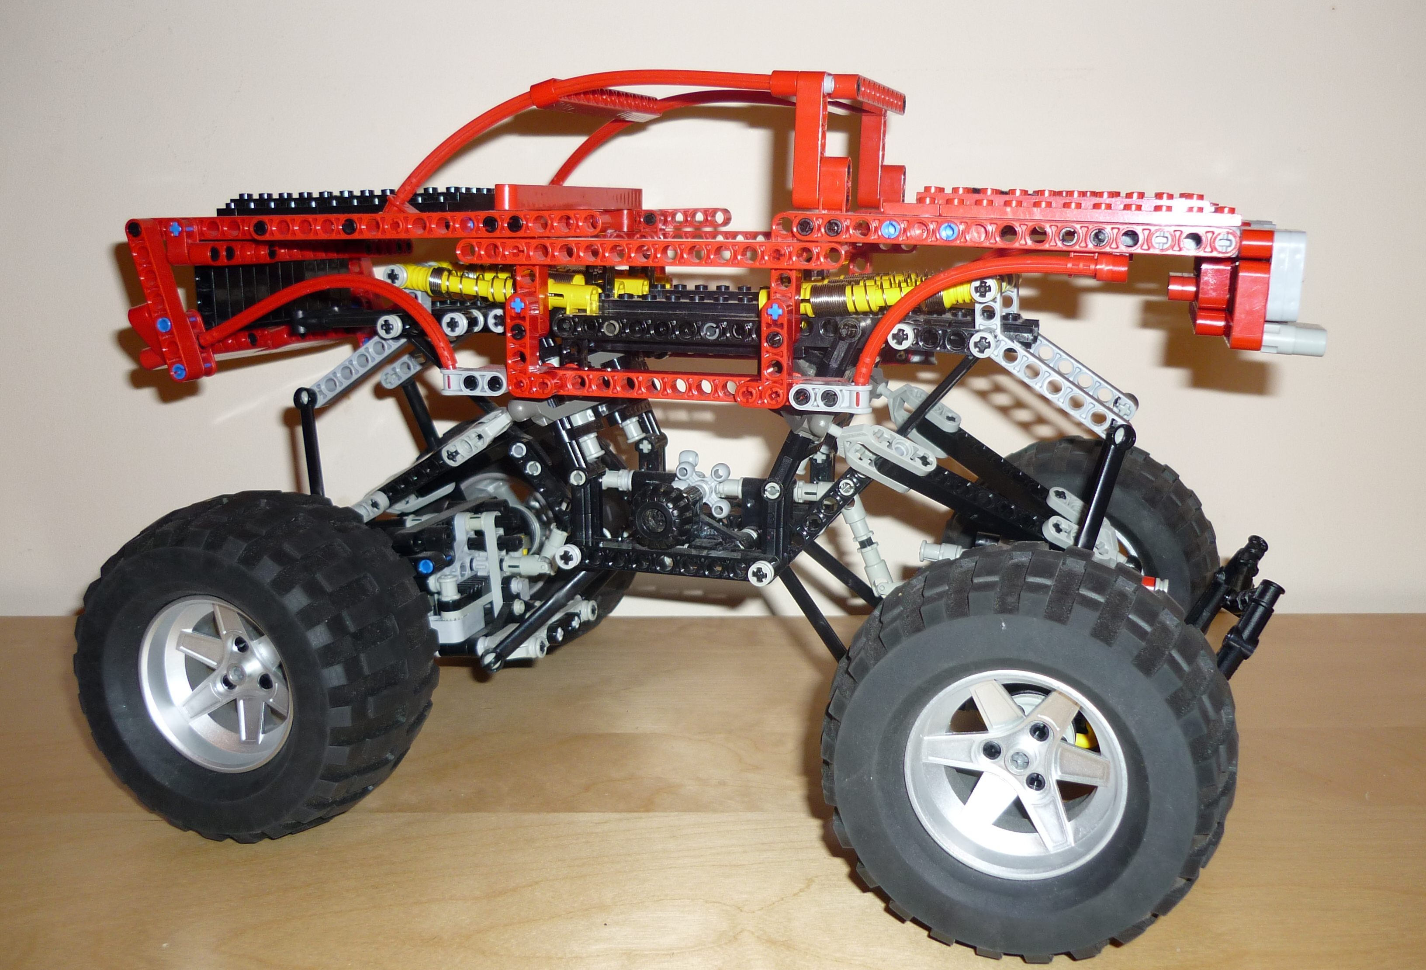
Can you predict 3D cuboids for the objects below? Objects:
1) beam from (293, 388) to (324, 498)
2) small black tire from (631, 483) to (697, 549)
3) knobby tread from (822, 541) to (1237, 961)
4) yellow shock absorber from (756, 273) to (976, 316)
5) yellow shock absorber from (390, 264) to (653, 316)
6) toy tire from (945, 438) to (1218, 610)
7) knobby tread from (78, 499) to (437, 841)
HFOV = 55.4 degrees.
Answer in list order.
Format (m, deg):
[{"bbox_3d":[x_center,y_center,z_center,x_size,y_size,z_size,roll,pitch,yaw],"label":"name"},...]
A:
[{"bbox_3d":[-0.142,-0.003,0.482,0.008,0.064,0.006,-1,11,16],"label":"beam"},{"bbox_3d":[-0.017,0.010,0.446,0.021,0.021,0.013,3,12,15],"label":"small black tire"},{"bbox_3d":[0.084,0.070,0.366,0.107,0.107,0.053,4,12,19],"label":"knobby tread"},{"bbox_3d":[0.048,-0.057,0.410,0.070,0.011,0.011,-1,11,15],"label":"yellow shock absorber"},{"bbox_3d":[-0.072,-0.064,0.442,0.078,0.011,0.011,9,13,13],"label":"yellow shock absorber"},{"bbox_3d":[0.146,0.034,0.547,0.107,0.107,0.053,3,12,13],"label":"toy tire"},{"bbox_3d":[-0.143,0.056,0.430,0.107,0.107,0.053,4,12,20],"label":"knobby tread"}]

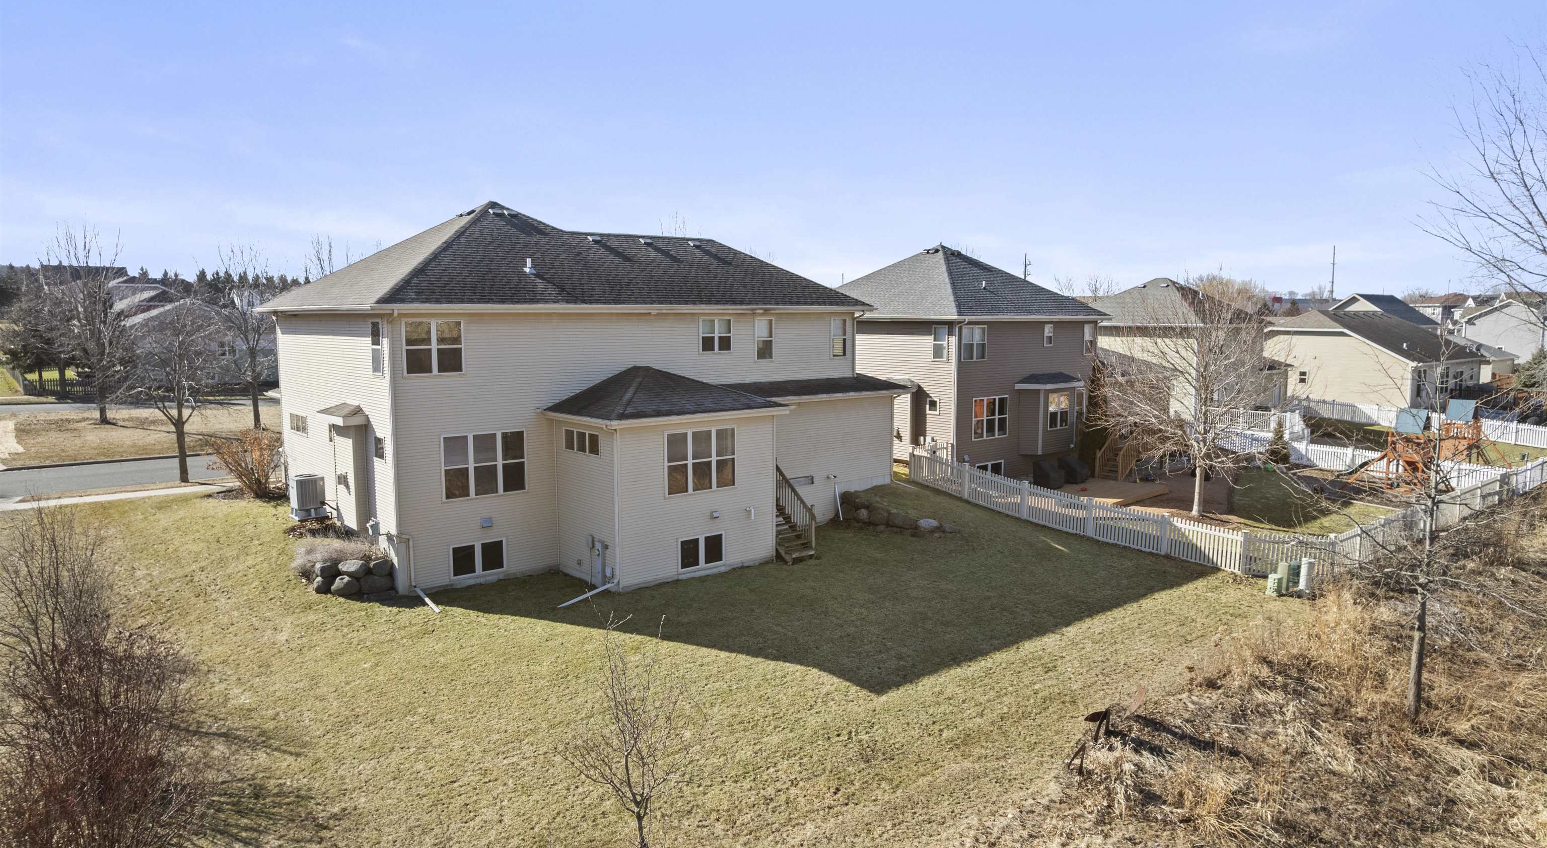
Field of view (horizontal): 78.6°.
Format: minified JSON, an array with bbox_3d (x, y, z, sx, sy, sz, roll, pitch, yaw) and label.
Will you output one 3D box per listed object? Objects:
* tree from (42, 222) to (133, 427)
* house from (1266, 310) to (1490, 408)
[{"bbox_3d":[-39.103,-5.629,53.781,5.700,11.190,5.700,-6,8,-40],"label":"tree"},{"bbox_3d":[42.752,-5.142,71.165,16.600,6.680,14.400,-6,8,-40],"label":"house"}]

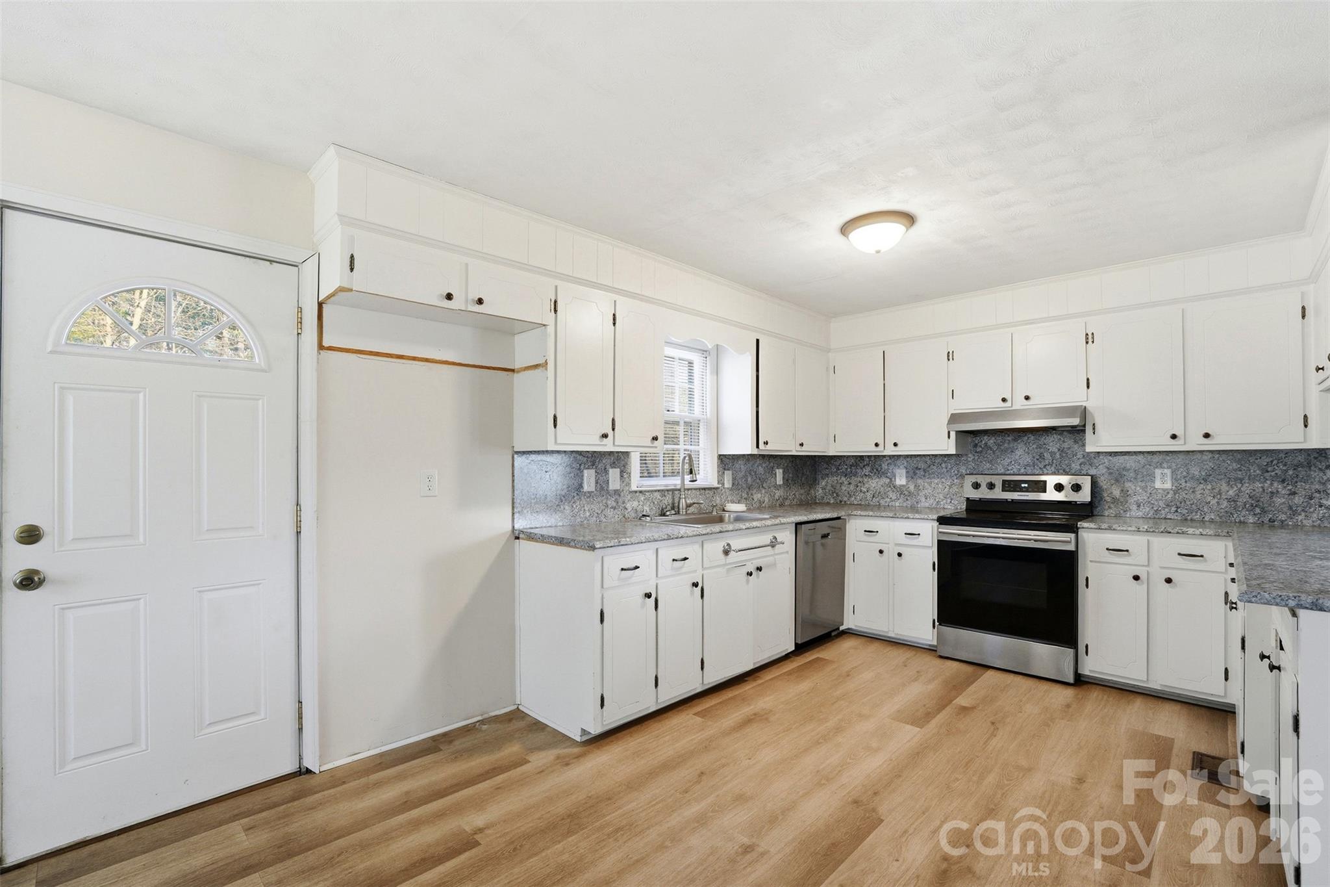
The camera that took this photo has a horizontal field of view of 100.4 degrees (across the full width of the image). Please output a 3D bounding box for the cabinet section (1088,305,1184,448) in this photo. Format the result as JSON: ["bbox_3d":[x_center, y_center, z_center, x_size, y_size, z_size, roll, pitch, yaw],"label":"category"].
[{"bbox_3d":[2.842,-0.357,3.349,0.445,0.821,0.343,-1,-2,43],"label":"cabinet section"}]

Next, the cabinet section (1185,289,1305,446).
[{"bbox_3d":[3.161,-0.369,3.047,0.435,0.821,0.343,-1,-2,43],"label":"cabinet section"}]

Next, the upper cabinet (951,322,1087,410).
[{"bbox_3d":[2.485,-0.503,3.885,0.772,0.545,0.300,-2,-3,45],"label":"upper cabinet"}]

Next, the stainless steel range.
[{"bbox_3d":[2.303,0.808,3.654,0.756,1.180,0.725,-2,-3,45],"label":"stainless steel range"}]

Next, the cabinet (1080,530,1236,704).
[{"bbox_3d":[2.813,0.929,3.172,0.635,0.862,0.650,-2,-3,45],"label":"cabinet"}]

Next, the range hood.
[{"bbox_3d":[2.427,-0.167,3.816,0.764,0.140,0.455,-2,-3,45],"label":"range hood"}]

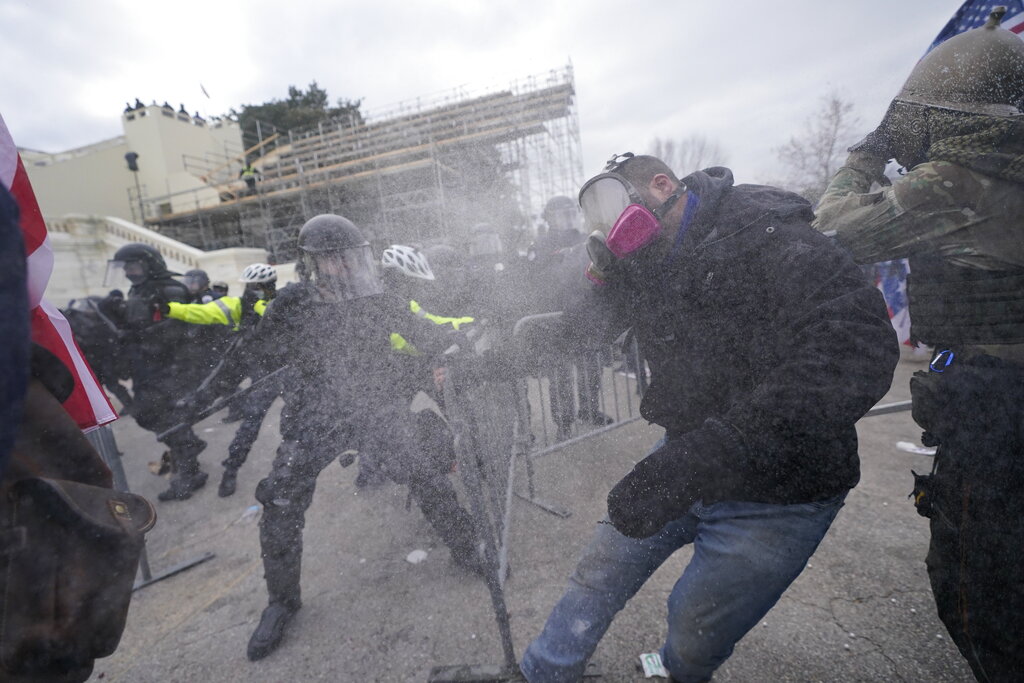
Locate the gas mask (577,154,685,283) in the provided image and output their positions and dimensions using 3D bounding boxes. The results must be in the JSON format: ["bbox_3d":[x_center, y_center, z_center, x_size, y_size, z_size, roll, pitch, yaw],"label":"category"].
[{"bbox_3d":[0.300,-0.325,1.190,0.220,0.260,0.200,-24,-5,-29],"label":"gas mask"}]

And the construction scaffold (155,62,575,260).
[{"bbox_3d":[-7.100,-7.000,22.800,20.500,11.000,7.000,-5,7,15],"label":"construction scaffold"}]

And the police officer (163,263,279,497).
[{"bbox_3d":[-2.200,0.290,3.500,0.850,1.780,0.600,-10,7,-30],"label":"police officer"}]

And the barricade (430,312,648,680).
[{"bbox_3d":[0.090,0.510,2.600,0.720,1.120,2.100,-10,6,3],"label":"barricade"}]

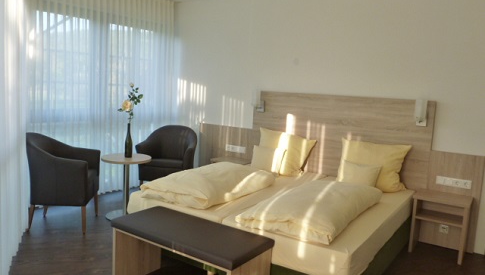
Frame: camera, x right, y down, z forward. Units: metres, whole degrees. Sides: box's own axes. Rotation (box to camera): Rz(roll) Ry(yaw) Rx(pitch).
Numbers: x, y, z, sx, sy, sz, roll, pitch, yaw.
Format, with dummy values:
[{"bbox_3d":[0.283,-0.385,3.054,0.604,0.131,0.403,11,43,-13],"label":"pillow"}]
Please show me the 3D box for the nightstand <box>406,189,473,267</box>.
[{"bbox_3d":[1.838,0.811,3.638,0.444,0.538,0.364,8,9,34],"label":"nightstand"}]

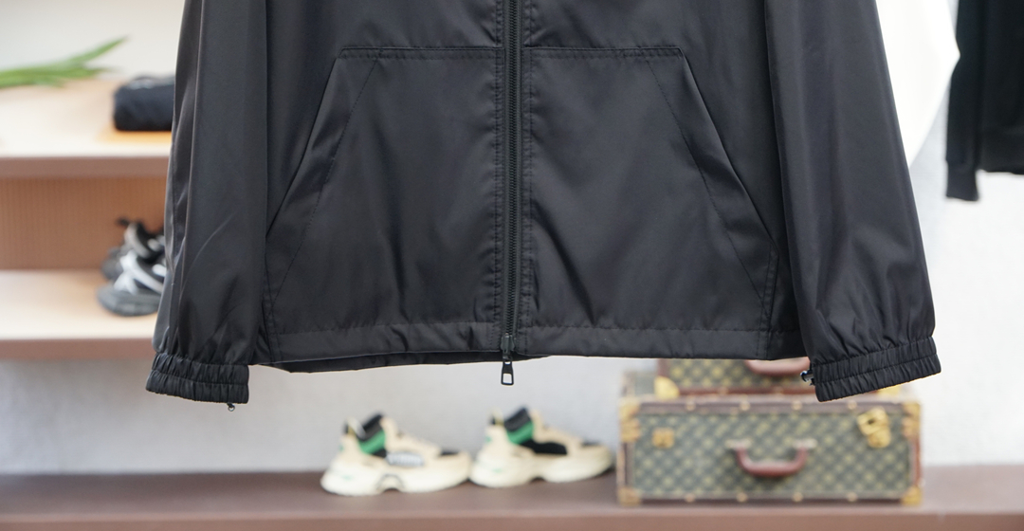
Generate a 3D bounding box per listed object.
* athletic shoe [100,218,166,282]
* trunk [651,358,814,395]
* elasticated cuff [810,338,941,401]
[{"bbox_3d":[-0.640,-0.019,4.256,0.300,0.130,0.112,-3,10,-15],"label":"athletic shoe"},{"bbox_3d":[0.528,0.154,4.480,0.478,0.165,0.325,0,7,3],"label":"trunk"},{"bbox_3d":[0.344,0.098,2.090,0.117,0.036,0.050,-15,9,2],"label":"elasticated cuff"}]

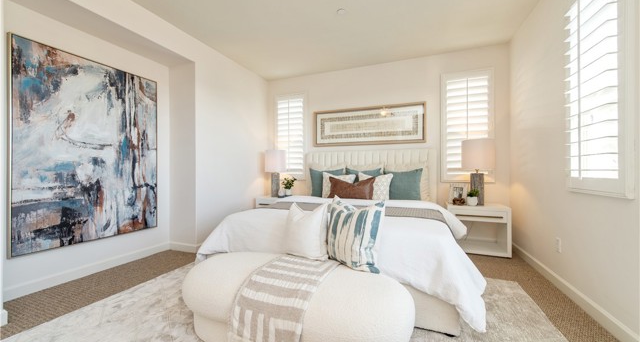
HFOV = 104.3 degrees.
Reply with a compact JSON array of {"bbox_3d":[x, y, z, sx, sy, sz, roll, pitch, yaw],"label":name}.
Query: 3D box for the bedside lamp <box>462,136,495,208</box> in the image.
[{"bbox_3d":[2.032,0.019,3.209,0.374,0.848,0.374,0,0,22],"label":"bedside lamp"}]

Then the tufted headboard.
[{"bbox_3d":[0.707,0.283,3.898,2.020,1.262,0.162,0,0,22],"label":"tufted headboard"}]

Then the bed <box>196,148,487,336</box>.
[{"bbox_3d":[0.309,0.331,2.915,2.353,1.358,2.293,0,0,22],"label":"bed"}]

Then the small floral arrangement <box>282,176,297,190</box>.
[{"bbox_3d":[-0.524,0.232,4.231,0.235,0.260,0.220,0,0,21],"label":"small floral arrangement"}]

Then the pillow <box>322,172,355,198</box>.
[{"bbox_3d":[0.281,0.222,3.559,0.485,0.444,0.151,0,-20,22],"label":"pillow"}]

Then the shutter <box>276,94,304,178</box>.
[{"bbox_3d":[-0.535,-0.623,4.456,0.586,1.464,0.061,0,0,22],"label":"shutter"}]

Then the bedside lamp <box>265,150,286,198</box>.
[{"bbox_3d":[-0.768,0.054,4.337,0.365,0.830,0.365,0,0,0],"label":"bedside lamp"}]

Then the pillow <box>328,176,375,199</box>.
[{"bbox_3d":[0.416,0.253,3.340,0.626,0.343,0.151,0,-24,22],"label":"pillow"}]

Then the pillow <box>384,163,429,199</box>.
[{"bbox_3d":[1.190,0.173,3.431,0.560,0.500,0.170,0,-14,21],"label":"pillow"}]

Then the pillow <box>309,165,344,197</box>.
[{"bbox_3d":[0.108,0.187,3.792,0.545,0.485,0.172,0,-17,22],"label":"pillow"}]

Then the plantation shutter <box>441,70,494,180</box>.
[{"bbox_3d":[2.045,-0.612,3.451,0.640,1.535,0.060,0,0,21],"label":"plantation shutter"}]

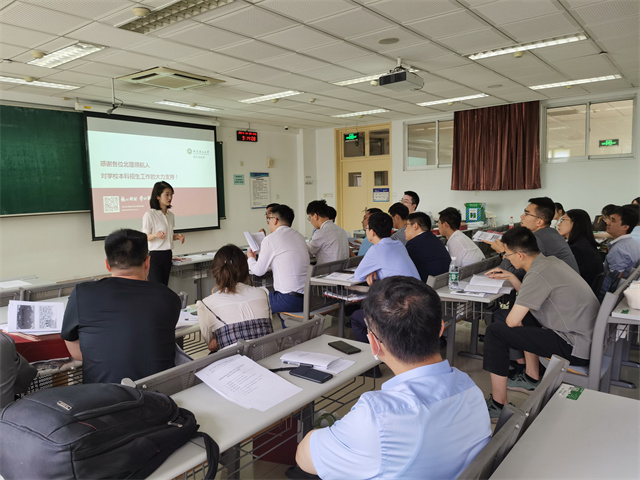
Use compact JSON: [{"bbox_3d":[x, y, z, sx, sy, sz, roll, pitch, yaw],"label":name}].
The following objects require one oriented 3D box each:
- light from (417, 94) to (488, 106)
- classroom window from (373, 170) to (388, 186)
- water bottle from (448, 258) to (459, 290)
[{"bbox_3d":[2.112,-2.269,8.034,1.180,0.080,0.280,3,7,38],"label":"light"},{"bbox_3d":[1.257,-1.253,10.209,0.335,0.300,0.050,3,7,38],"label":"classroom window"},{"bbox_3d":[0.929,0.230,3.462,0.066,0.225,0.066,3,7,38],"label":"water bottle"}]

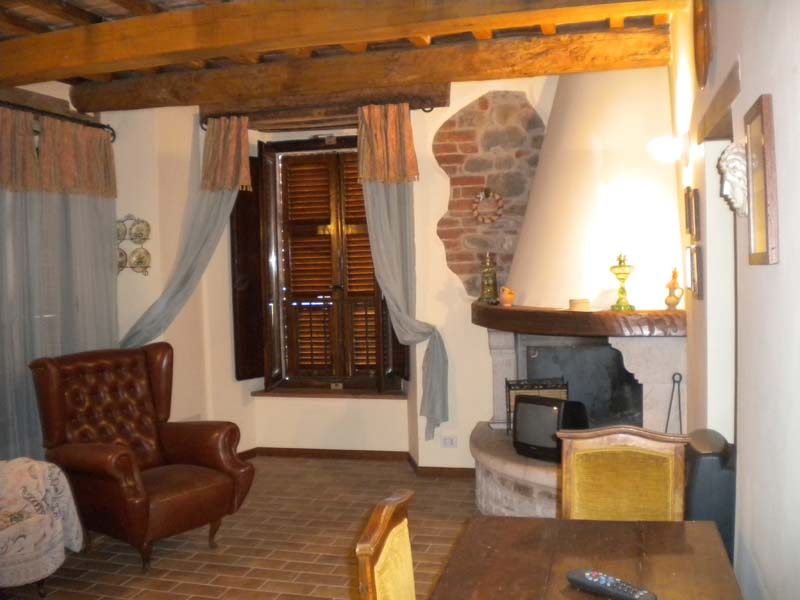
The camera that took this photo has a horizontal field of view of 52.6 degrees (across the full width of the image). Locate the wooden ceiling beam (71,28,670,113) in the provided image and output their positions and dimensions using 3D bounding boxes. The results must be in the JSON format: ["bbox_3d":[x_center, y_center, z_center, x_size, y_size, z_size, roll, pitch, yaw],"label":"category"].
[{"bbox_3d":[-0.359,-1.369,4.923,3.764,0.220,0.220,-1,3,15],"label":"wooden ceiling beam"}]

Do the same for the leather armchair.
[{"bbox_3d":[-1.379,0.818,4.376,0.750,1.071,0.826,1,4,39],"label":"leather armchair"}]

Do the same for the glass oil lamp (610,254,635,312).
[{"bbox_3d":[1.179,-0.089,4.283,0.127,0.300,0.127,-1,3,15],"label":"glass oil lamp"}]

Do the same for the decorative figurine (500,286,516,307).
[{"bbox_3d":[0.665,-0.018,4.968,0.088,0.117,0.085,-1,3,15],"label":"decorative figurine"}]

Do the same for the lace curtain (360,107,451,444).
[{"bbox_3d":[0.012,-0.182,5.467,0.590,2.300,0.200,-1,3,15],"label":"lace curtain"}]

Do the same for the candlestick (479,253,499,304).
[{"bbox_3d":[0.574,-0.139,5.280,0.125,0.335,0.125,-1,3,15],"label":"candlestick"}]

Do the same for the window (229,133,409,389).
[{"bbox_3d":[-0.585,-0.267,6.109,1.270,1.950,0.280,-1,3,15],"label":"window"}]

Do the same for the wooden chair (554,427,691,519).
[{"bbox_3d":[0.664,0.904,2.405,0.430,0.970,0.520,-1,3,15],"label":"wooden chair"}]

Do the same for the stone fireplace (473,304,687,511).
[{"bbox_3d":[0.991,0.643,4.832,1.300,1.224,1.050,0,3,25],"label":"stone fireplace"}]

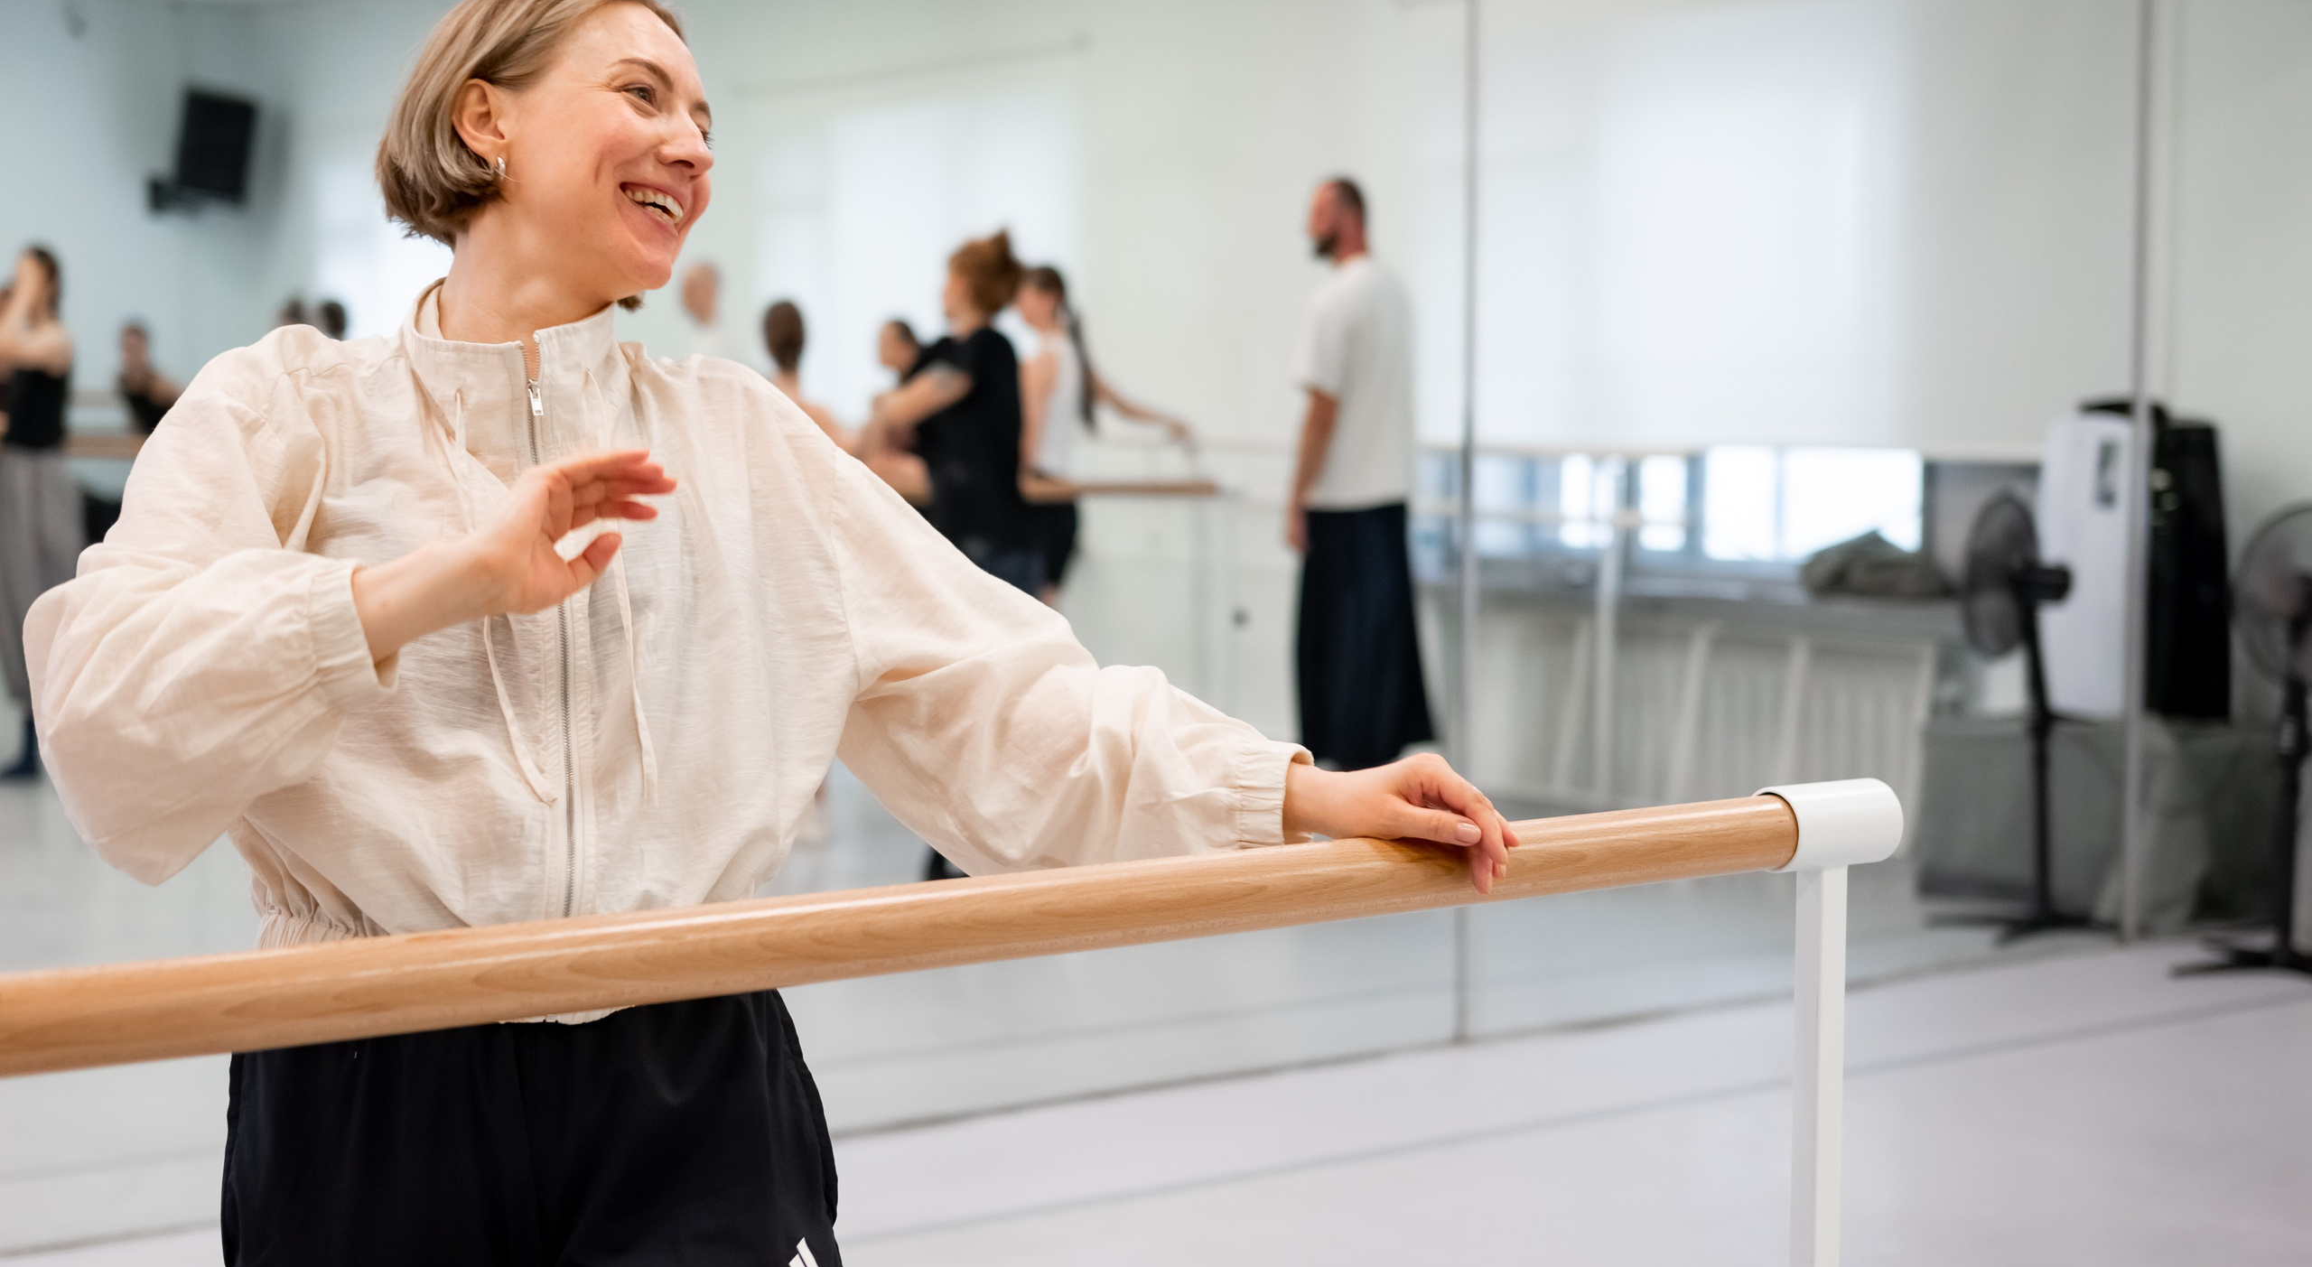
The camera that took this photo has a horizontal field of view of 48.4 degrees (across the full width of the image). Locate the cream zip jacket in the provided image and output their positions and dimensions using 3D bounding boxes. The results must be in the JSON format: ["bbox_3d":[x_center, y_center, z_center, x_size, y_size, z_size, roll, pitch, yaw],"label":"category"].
[{"bbox_3d":[-0.318,0.002,1.645,0.730,0.470,0.420,-1,4,-25],"label":"cream zip jacket"}]

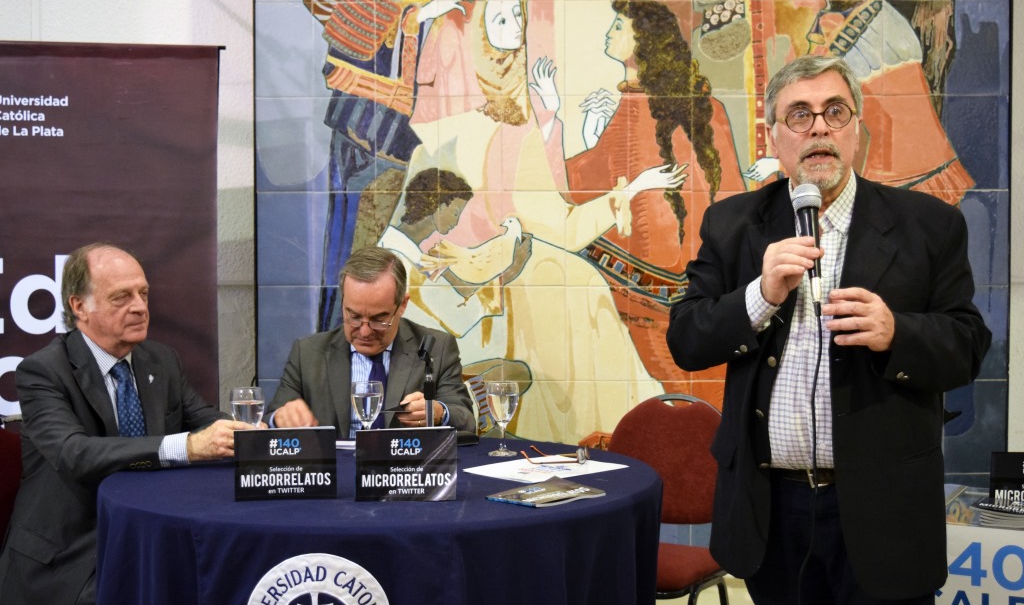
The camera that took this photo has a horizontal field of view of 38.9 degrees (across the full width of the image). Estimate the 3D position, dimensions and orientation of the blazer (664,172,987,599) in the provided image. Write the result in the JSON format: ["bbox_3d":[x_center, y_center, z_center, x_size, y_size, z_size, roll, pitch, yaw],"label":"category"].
[{"bbox_3d":[0.585,0.161,2.680,0.570,0.780,0.400,1,2,22],"label":"blazer"}]

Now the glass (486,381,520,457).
[{"bbox_3d":[-0.022,0.281,3.520,0.077,0.172,0.077,0,2,0],"label":"glass"}]

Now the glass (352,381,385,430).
[{"bbox_3d":[-0.352,0.283,3.550,0.077,0.172,0.077,0,2,0],"label":"glass"}]

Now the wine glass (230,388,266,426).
[{"bbox_3d":[-0.613,0.285,3.360,0.077,0.172,0.077,0,2,0],"label":"wine glass"}]

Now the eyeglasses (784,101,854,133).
[{"bbox_3d":[0.563,-0.337,2.684,0.138,0.048,0.140,-5,2,7],"label":"eyeglasses"}]

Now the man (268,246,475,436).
[{"bbox_3d":[-0.365,0.477,3.809,0.560,1.250,0.740,0,2,-2],"label":"man"}]

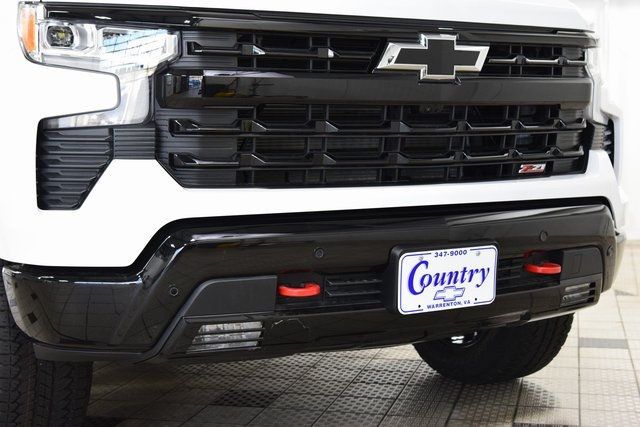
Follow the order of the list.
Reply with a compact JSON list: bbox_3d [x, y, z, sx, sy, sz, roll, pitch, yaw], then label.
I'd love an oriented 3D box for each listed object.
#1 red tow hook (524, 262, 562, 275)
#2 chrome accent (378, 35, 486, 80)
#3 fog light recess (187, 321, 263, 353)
[{"bbox_3d":[0.623,0.154,2.826,0.116,0.030,0.075,-3,5,-29],"label":"red tow hook"},{"bbox_3d":[0.292,-0.394,2.570,0.340,0.111,0.035,-3,5,-29],"label":"chrome accent"},{"bbox_3d":[-0.230,0.294,2.424,0.172,0.067,0.060,-2,5,-18],"label":"fog light recess"}]

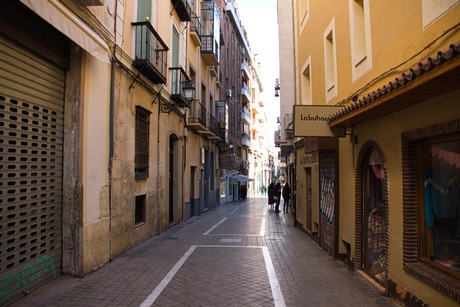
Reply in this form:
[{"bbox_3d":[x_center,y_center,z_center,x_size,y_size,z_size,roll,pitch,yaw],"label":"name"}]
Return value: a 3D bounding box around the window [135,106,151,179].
[{"bbox_3d":[-2.237,-0.234,8.789,0.140,1.782,0.970,0,-3,5],"label":"window"}]

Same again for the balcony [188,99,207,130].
[{"bbox_3d":[-1.439,-1.623,15.530,0.480,0.990,1.900,0,-3,5],"label":"balcony"}]

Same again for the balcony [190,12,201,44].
[{"bbox_3d":[-1.502,-5.533,15.642,0.330,1.120,1.400,0,-3,5],"label":"balcony"}]

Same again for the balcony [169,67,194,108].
[{"bbox_3d":[-1.728,-2.290,12.399,0.420,1.040,1.750,0,-3,5],"label":"balcony"}]

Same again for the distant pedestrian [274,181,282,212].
[{"bbox_3d":[2.684,2.460,19.100,0.500,1.680,0.350,-1,-3,12],"label":"distant pedestrian"}]

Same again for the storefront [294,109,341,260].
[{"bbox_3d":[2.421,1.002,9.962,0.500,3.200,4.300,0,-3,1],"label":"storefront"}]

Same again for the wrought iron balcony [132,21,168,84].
[{"bbox_3d":[-2.004,-2.487,8.893,0.420,1.080,1.800,0,-3,5],"label":"wrought iron balcony"}]

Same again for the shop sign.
[{"bbox_3d":[1.927,-0.695,7.430,1.090,0.660,0.170,0,-3,0],"label":"shop sign"}]

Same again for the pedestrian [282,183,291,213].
[{"bbox_3d":[3.144,2.460,19.100,0.500,1.670,0.350,0,-3,5],"label":"pedestrian"}]

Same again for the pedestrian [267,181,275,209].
[{"bbox_3d":[2.543,2.629,21.300,0.520,1.620,0.350,0,-3,5],"label":"pedestrian"}]

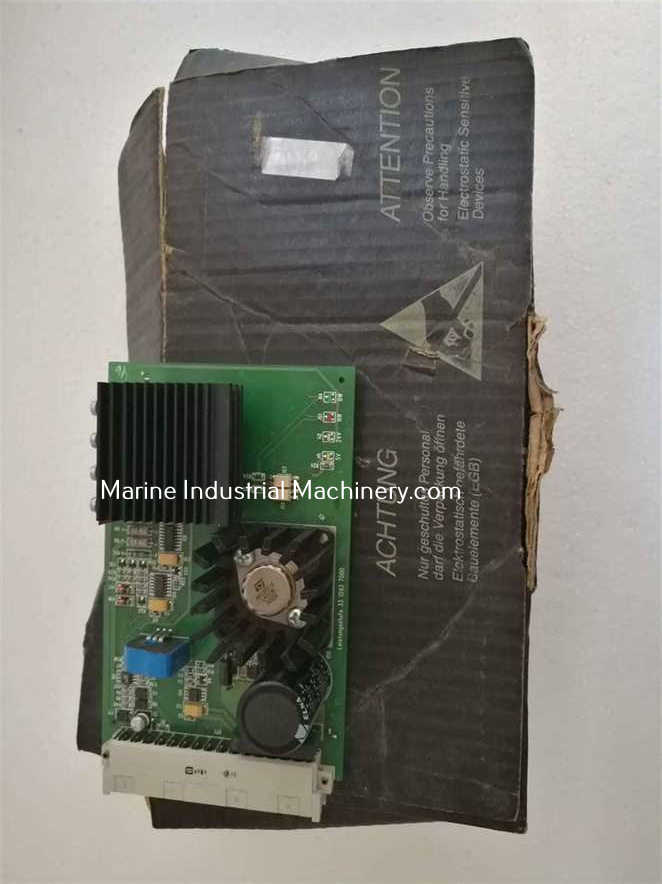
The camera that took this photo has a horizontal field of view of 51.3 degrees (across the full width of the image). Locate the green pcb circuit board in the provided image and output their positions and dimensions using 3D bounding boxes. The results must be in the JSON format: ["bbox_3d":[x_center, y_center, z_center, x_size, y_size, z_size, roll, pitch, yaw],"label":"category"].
[{"bbox_3d":[-0.045,0.052,0.258,0.101,0.034,0.165,2,92,9],"label":"green pcb circuit board"}]

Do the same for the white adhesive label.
[{"bbox_3d":[-0.009,-0.108,0.263,0.036,0.001,0.014,8,93,9],"label":"white adhesive label"}]

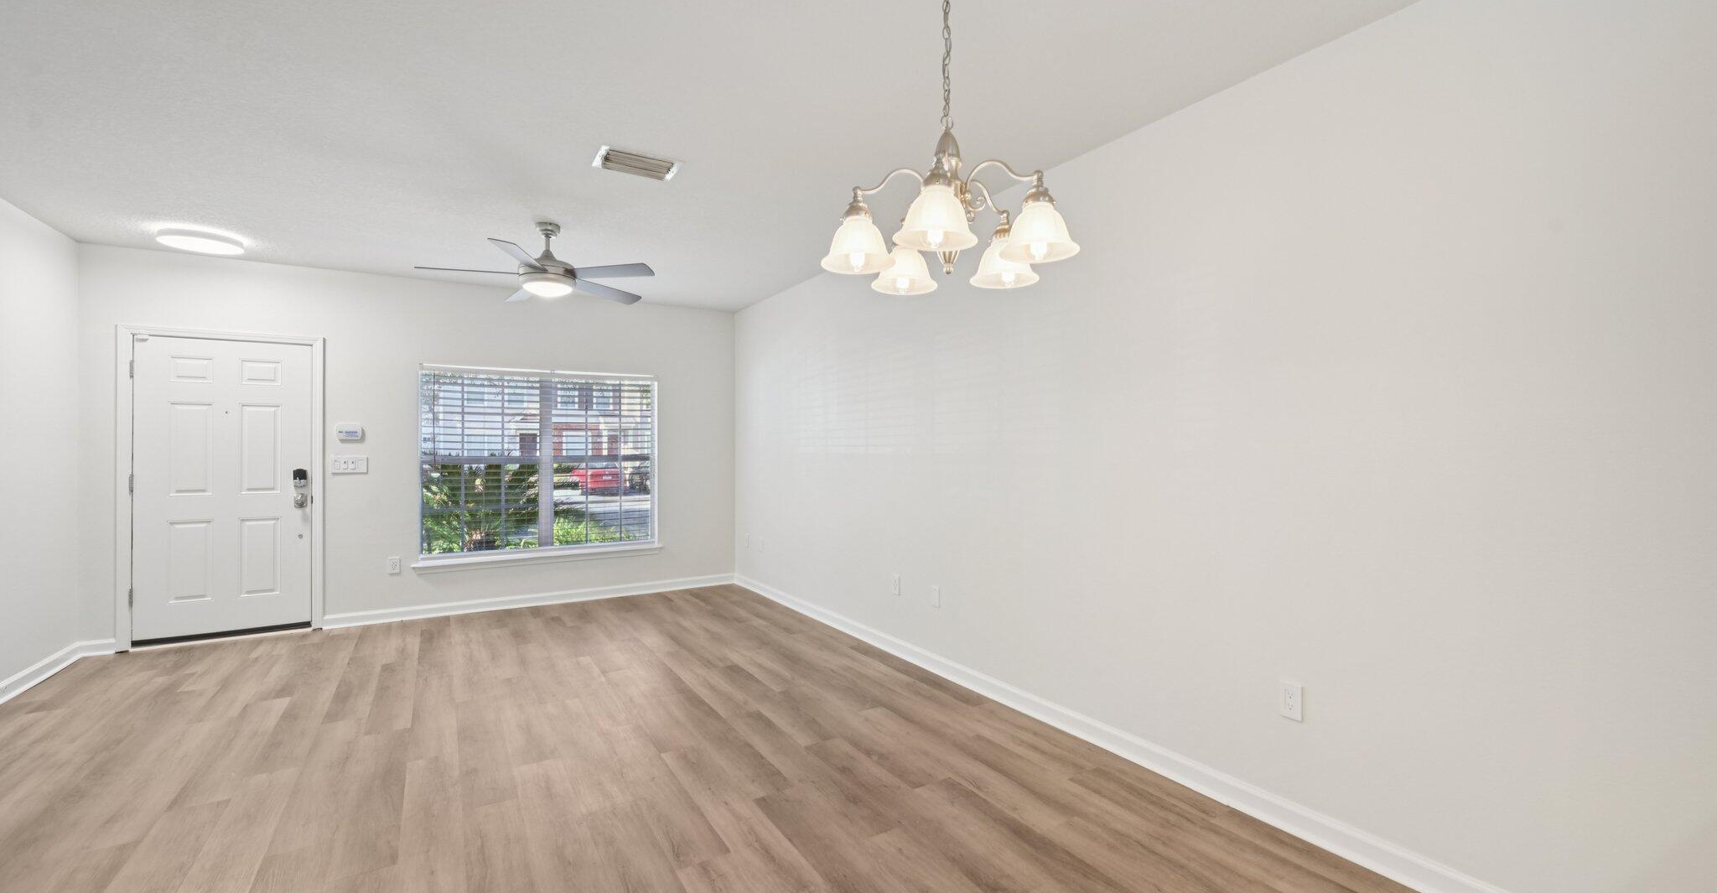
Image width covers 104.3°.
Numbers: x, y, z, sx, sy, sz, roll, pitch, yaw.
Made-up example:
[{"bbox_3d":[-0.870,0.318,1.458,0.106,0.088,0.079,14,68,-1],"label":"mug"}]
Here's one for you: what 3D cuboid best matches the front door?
[{"bbox_3d":[-4.404,0.276,4.661,0.917,2.030,0.045,0,0,-32],"label":"front door"}]

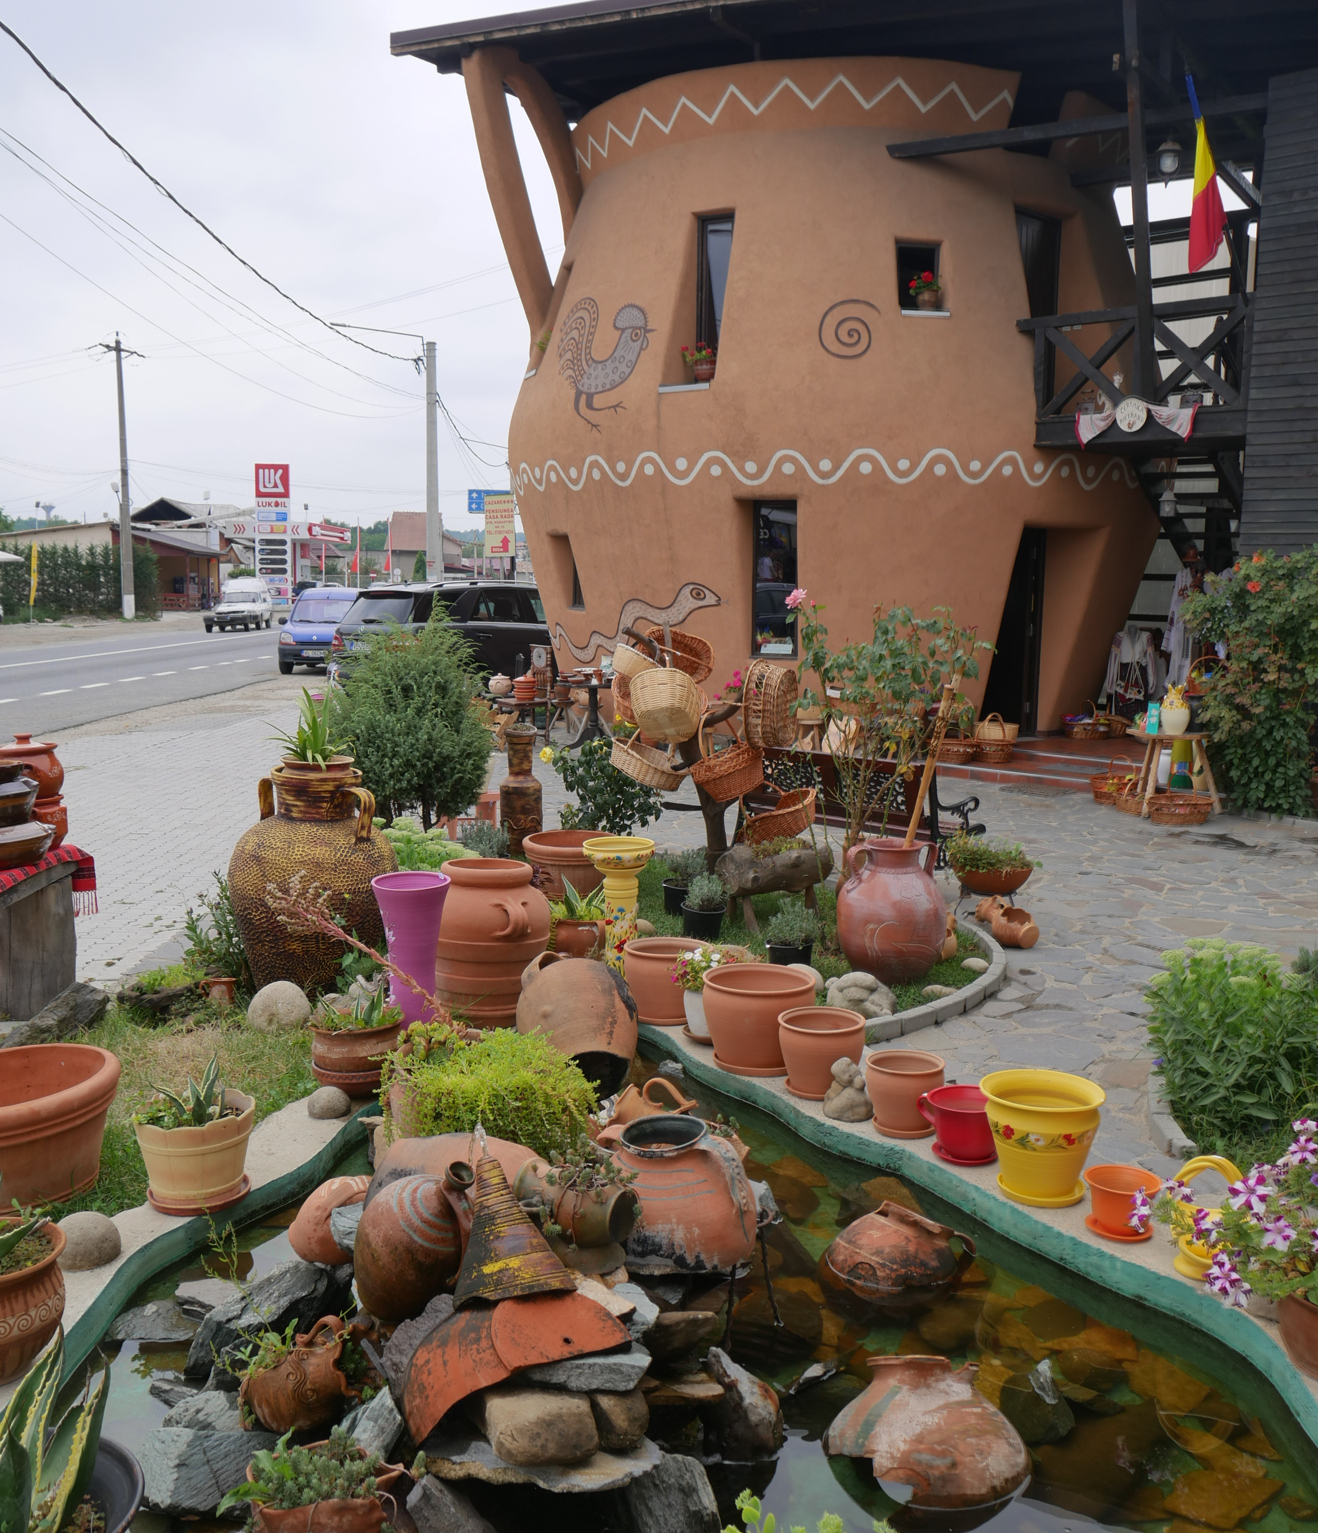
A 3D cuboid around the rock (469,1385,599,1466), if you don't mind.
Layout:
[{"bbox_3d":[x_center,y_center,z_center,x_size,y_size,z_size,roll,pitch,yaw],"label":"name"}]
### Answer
[{"bbox_3d":[-0.236,1.250,2.690,0.235,0.140,0.170,-1,7,-6],"label":"rock"}]

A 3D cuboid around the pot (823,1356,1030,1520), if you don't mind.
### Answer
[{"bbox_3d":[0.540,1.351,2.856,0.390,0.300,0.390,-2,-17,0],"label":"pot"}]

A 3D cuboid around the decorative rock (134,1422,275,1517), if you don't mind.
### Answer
[{"bbox_3d":[-0.842,1.311,2.660,0.270,0.140,0.220,3,7,20],"label":"decorative rock"}]

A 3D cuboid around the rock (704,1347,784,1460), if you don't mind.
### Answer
[{"bbox_3d":[0.176,1.313,2.903,0.145,0.200,0.140,-8,7,1],"label":"rock"}]

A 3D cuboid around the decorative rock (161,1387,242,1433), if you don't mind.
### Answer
[{"bbox_3d":[-0.990,1.402,3.080,0.200,0.110,0.150,0,7,0],"label":"decorative rock"}]

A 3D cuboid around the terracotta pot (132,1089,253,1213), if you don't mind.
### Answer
[{"bbox_3d":[-1.231,1.030,3.788,0.303,0.233,0.303,0,7,0],"label":"terracotta pot"}]

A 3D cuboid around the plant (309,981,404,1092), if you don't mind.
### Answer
[{"bbox_3d":[-0.991,0.877,4.665,0.303,0.330,0.303,0,7,0],"label":"plant"}]

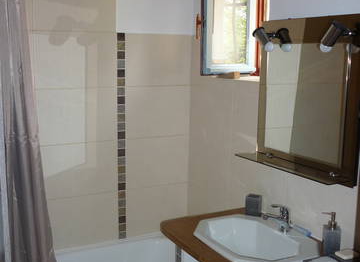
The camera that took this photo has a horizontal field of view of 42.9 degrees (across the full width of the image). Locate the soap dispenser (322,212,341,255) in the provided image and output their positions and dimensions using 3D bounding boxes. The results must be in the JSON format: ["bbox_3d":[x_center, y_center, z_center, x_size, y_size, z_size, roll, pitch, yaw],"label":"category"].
[{"bbox_3d":[0.569,0.381,1.711,0.065,0.149,0.059,5,11,24],"label":"soap dispenser"}]

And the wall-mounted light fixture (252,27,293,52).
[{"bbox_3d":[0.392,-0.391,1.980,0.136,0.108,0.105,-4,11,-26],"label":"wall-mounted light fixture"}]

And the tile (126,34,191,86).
[{"bbox_3d":[-0.121,-0.405,2.650,0.414,0.294,0.012,-4,11,-26],"label":"tile"}]

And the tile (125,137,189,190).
[{"bbox_3d":[-0.130,0.185,2.752,0.414,0.299,0.012,-4,11,-26],"label":"tile"}]

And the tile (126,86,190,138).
[{"bbox_3d":[-0.125,-0.112,2.701,0.414,0.300,0.012,-4,11,-26],"label":"tile"}]

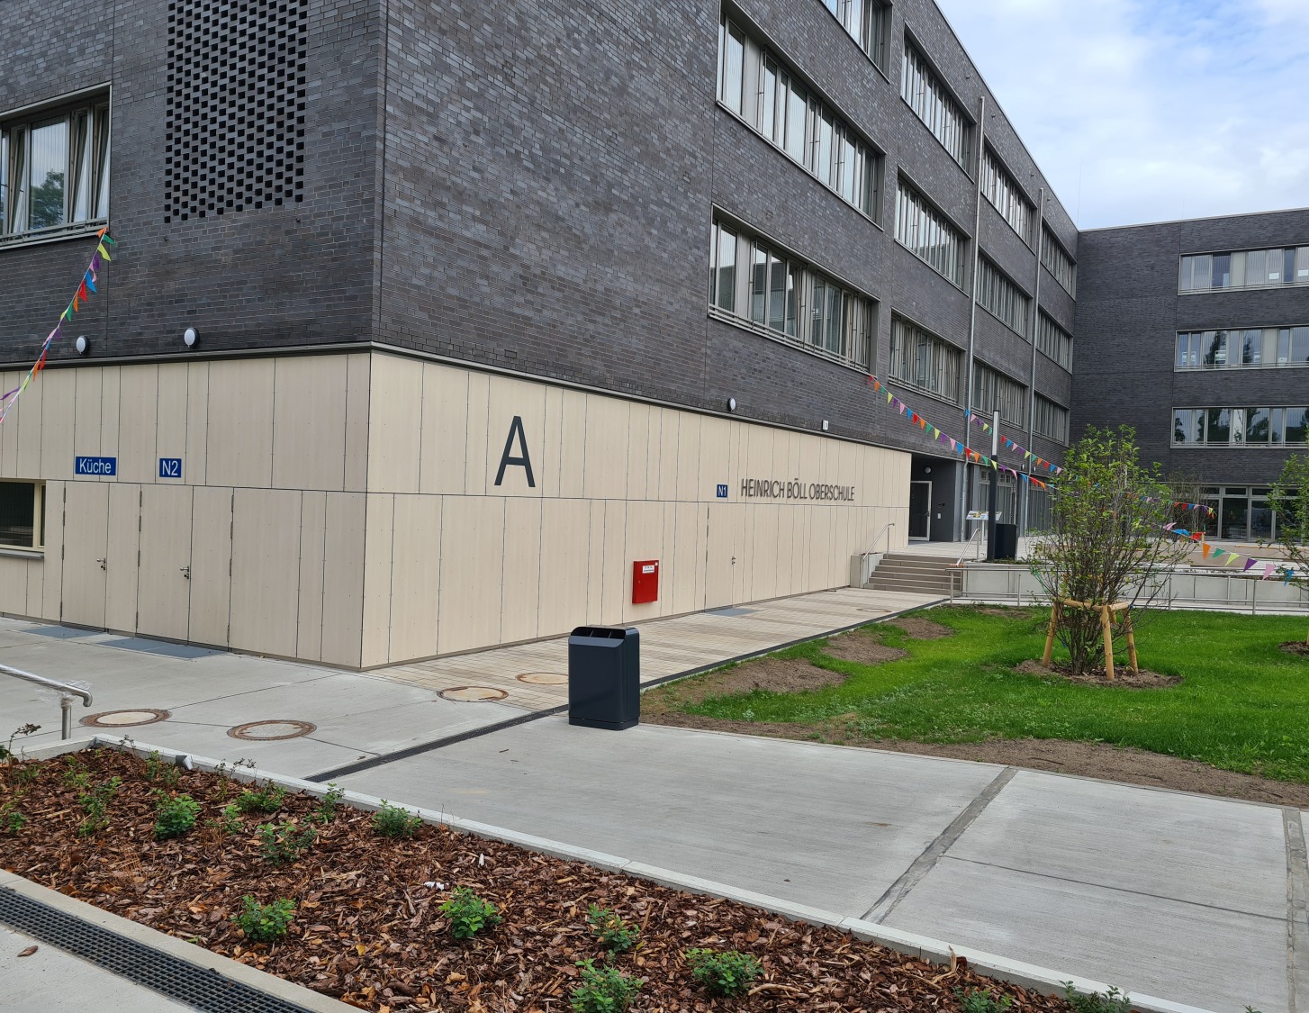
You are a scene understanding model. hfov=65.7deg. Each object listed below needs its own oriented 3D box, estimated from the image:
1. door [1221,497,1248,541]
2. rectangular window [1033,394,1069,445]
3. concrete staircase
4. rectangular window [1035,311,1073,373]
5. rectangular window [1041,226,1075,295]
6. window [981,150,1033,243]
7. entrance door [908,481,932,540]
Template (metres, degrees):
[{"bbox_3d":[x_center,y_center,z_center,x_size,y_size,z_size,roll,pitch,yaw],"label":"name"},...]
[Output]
[{"bbox_3d":[30.533,0.652,53.412,1.244,2.225,0.109,3,1,31],"label":"door"},{"bbox_3d":[20.843,-4.470,53.359,0.245,2.170,10.662,3,1,31],"label":"rectangular window"},{"bbox_3d":[7.077,1.807,26.940,2.588,0.917,1.589,3,1,31],"label":"concrete staircase"},{"bbox_3d":[21.003,-8.603,53.305,0.245,2.148,10.662,3,1,31],"label":"rectangular window"},{"bbox_3d":[21.163,-12.747,53.251,0.245,2.186,10.662,3,1,31],"label":"rectangular window"},{"bbox_3d":[14.989,-12.850,42.820,0.245,2.186,10.884,3,1,31],"label":"window"},{"bbox_3d":[9.728,0.162,37.294,0.953,2.197,0.109,3,1,31],"label":"entrance door"}]

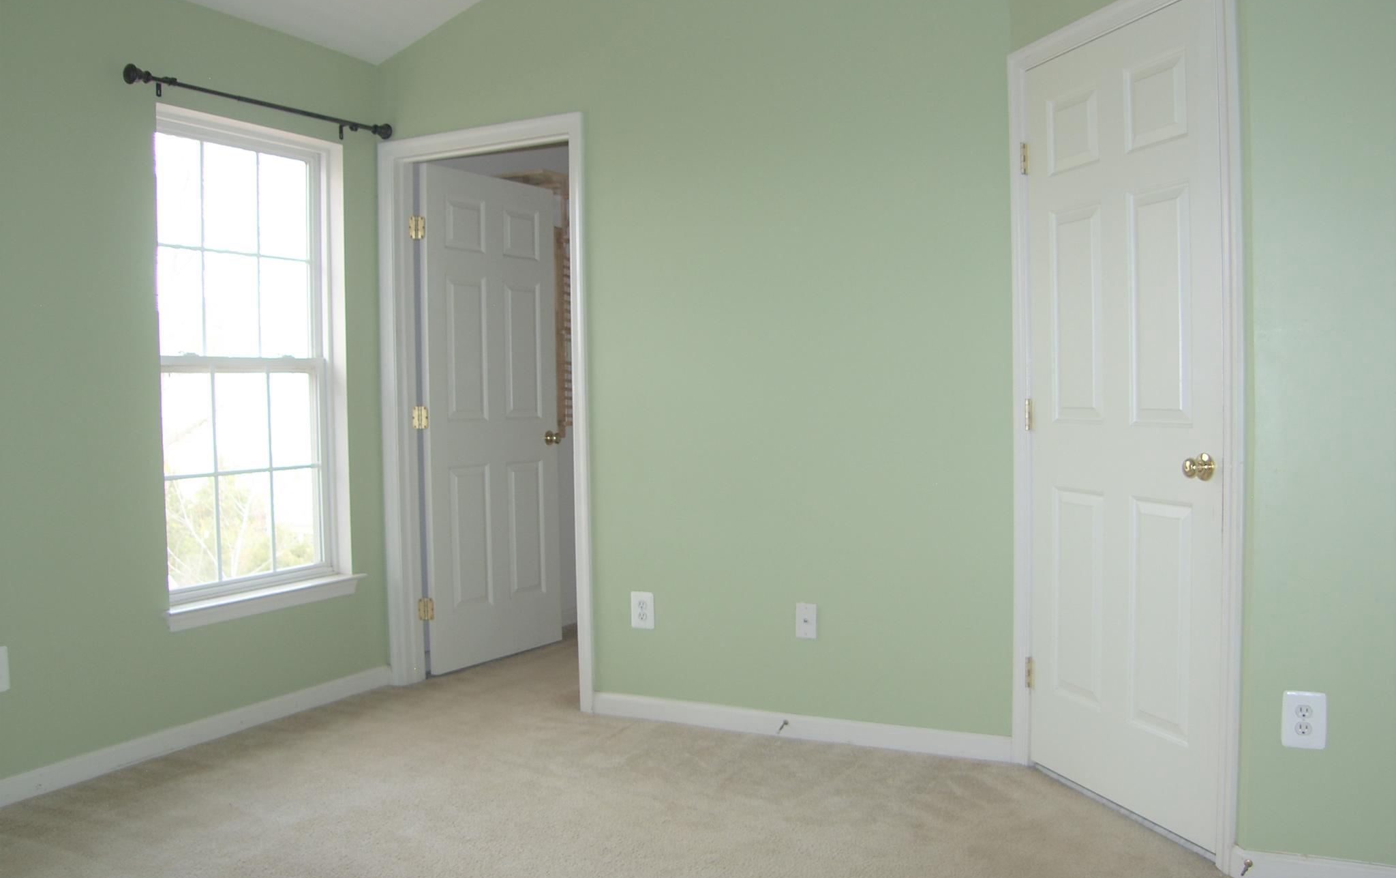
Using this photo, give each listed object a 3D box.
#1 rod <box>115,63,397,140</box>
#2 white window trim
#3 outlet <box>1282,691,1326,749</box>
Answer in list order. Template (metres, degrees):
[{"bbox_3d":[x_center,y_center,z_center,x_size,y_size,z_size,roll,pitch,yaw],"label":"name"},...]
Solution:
[{"bbox_3d":[-1.462,-1.126,3.876,0.100,0.090,1.180,0,4,27],"label":"rod"},{"bbox_3d":[-1.526,-0.239,3.926,0.120,1.690,0.840,0,2,27],"label":"white window trim"},{"bbox_3d":[1.309,0.607,2.437,0.086,0.126,0.010,0,2,28],"label":"outlet"}]

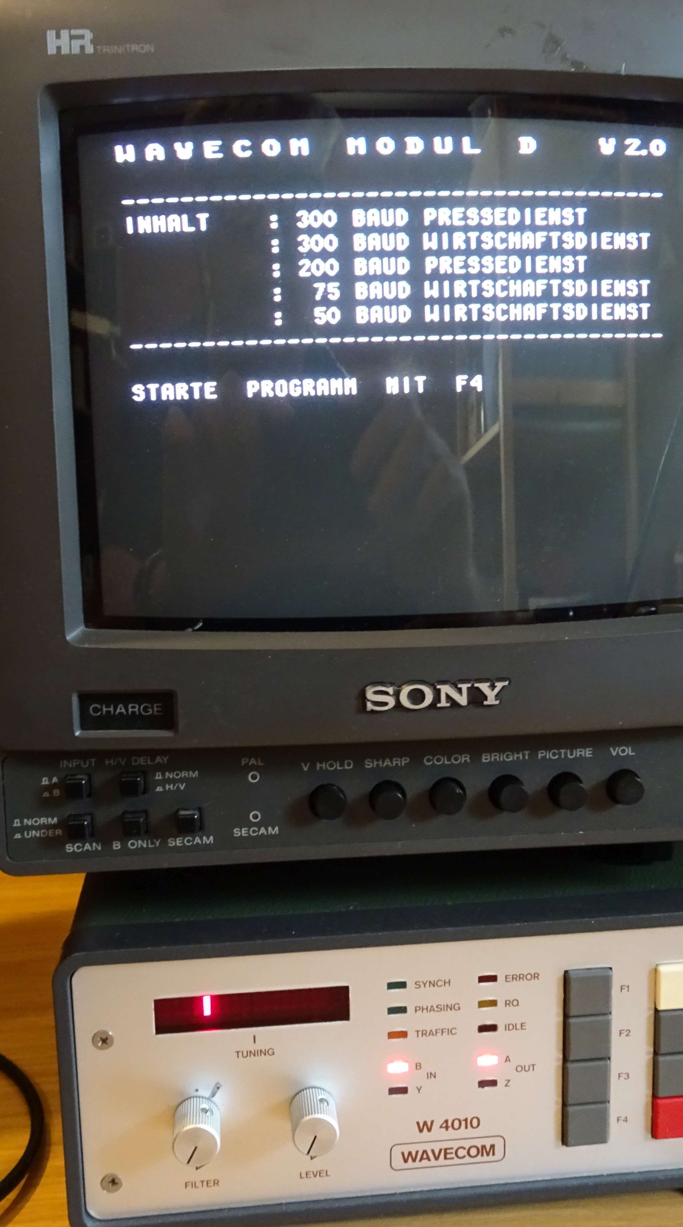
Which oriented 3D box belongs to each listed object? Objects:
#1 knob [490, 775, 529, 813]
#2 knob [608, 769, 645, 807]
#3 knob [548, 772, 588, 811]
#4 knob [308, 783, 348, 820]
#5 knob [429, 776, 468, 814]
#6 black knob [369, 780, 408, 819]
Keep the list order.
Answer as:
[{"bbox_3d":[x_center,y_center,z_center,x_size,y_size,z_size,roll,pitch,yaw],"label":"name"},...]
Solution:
[{"bbox_3d":[0.043,0.046,0.287,0.008,0.008,0.007,-2,7,-4],"label":"knob"},{"bbox_3d":[0.073,0.045,0.290,0.008,0.008,0.006,-2,7,-4],"label":"knob"},{"bbox_3d":[0.058,0.046,0.288,0.008,0.008,0.007,-2,7,-4],"label":"knob"},{"bbox_3d":[-0.003,0.048,0.285,0.008,0.008,0.006,-2,7,-4],"label":"knob"},{"bbox_3d":[0.027,0.047,0.287,0.008,0.008,0.006,-2,7,-4],"label":"knob"},{"bbox_3d":[0.012,0.048,0.285,0.008,0.008,0.007,-2,7,-4],"label":"black knob"}]

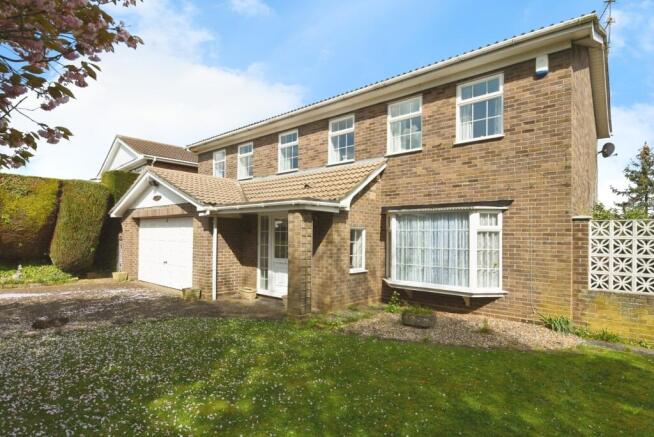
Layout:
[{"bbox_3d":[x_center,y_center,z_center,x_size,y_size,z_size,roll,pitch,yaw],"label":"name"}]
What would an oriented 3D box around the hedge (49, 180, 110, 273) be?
[{"bbox_3d":[-10.287,0.270,13.600,1.800,3.550,1.800,-1,-1,41],"label":"hedge"}]

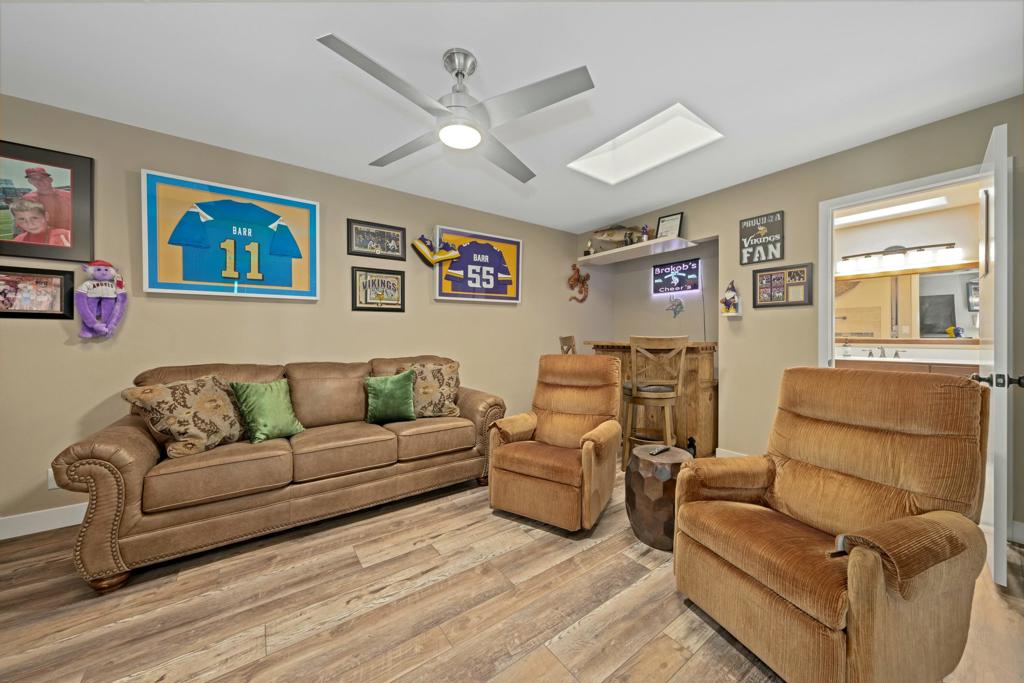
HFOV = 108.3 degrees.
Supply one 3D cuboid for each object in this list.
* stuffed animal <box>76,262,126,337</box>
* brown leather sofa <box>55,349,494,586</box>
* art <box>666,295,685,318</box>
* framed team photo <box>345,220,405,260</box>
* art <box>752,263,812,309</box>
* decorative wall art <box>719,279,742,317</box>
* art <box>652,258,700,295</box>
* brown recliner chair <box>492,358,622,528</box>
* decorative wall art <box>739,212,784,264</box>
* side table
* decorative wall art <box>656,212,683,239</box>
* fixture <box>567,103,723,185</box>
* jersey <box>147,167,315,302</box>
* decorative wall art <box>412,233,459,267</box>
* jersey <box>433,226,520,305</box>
[{"bbox_3d":[-2.437,-0.249,2.199,0.215,0.460,0.140,-1,0,-37],"label":"stuffed animal"},{"bbox_3d":[-1.236,0.602,2.545,2.250,0.960,0.950,-1,0,-37],"label":"brown leather sofa"},{"bbox_3d":[1.972,-0.415,4.483,0.020,0.280,0.230,-1,0,-37],"label":"art"},{"bbox_3d":[-1.171,-0.881,3.235,0.500,0.300,0.025,-1,0,-37],"label":"framed team photo"},{"bbox_3d":[2.164,-0.434,2.963,0.025,0.316,0.402,-1,0,-37],"label":"art"},{"bbox_3d":[1.925,-0.383,3.263,0.130,0.310,0.155,-1,0,-37],"label":"decorative wall art"},{"bbox_3d":[1.975,-0.765,4.460,0.030,0.360,0.590,-1,0,-37],"label":"art"},{"bbox_3d":[0.332,0.603,2.572,0.680,0.960,0.860,0,0,27],"label":"brown recliner chair"},{"bbox_3d":[2.078,-0.848,3.074,0.022,0.392,0.319,-1,0,-37],"label":"decorative wall art"},{"bbox_3d":[0.855,0.857,2.075,0.420,0.460,0.420,-1,0,-37],"label":"side table"},{"bbox_3d":[1.587,-1.138,3.716,0.020,0.300,0.250,19,-11,-36],"label":"decorative wall art"},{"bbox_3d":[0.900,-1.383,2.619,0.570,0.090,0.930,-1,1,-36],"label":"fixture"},{"bbox_3d":[-1.928,-0.702,2.634,1.000,0.775,0.055,-1,0,-37],"label":"jersey"},{"bbox_3d":[-0.720,-0.851,3.473,0.410,0.280,0.170,-1,0,-37],"label":"decorative wall art"},{"bbox_3d":[-0.314,-0.766,3.863,1.020,0.700,0.050,-1,0,-37],"label":"jersey"}]

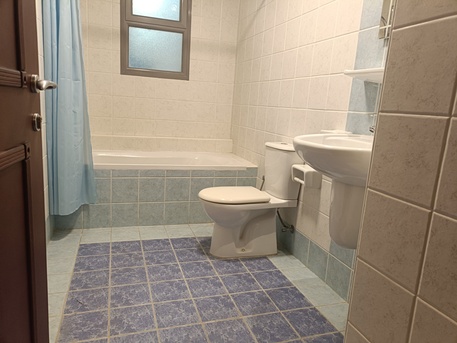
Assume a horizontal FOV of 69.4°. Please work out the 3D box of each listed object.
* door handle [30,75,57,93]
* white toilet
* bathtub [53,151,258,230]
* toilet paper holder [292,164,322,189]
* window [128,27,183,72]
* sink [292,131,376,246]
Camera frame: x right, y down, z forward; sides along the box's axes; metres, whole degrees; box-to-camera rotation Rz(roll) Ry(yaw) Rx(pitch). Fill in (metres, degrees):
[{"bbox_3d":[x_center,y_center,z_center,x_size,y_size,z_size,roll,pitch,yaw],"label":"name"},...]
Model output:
[{"bbox_3d":[-0.405,-0.189,0.723,0.052,0.044,0.118,0,12,-19],"label":"door handle"},{"bbox_3d":[0.121,0.193,2.229,0.651,0.752,0.380,0,12,-19],"label":"white toilet"},{"bbox_3d":[-0.628,0.126,2.966,1.598,0.498,0.714,0,12,-19],"label":"bathtub"},{"bbox_3d":[0.479,0.034,2.032,0.117,0.113,0.177,0,12,-19],"label":"toilet paper holder"},{"bbox_3d":[-0.676,-1.132,3.094,0.500,0.364,0.050,0,12,-19],"label":"window"},{"bbox_3d":[0.484,0.117,1.464,0.476,0.543,0.583,0,12,-19],"label":"sink"}]

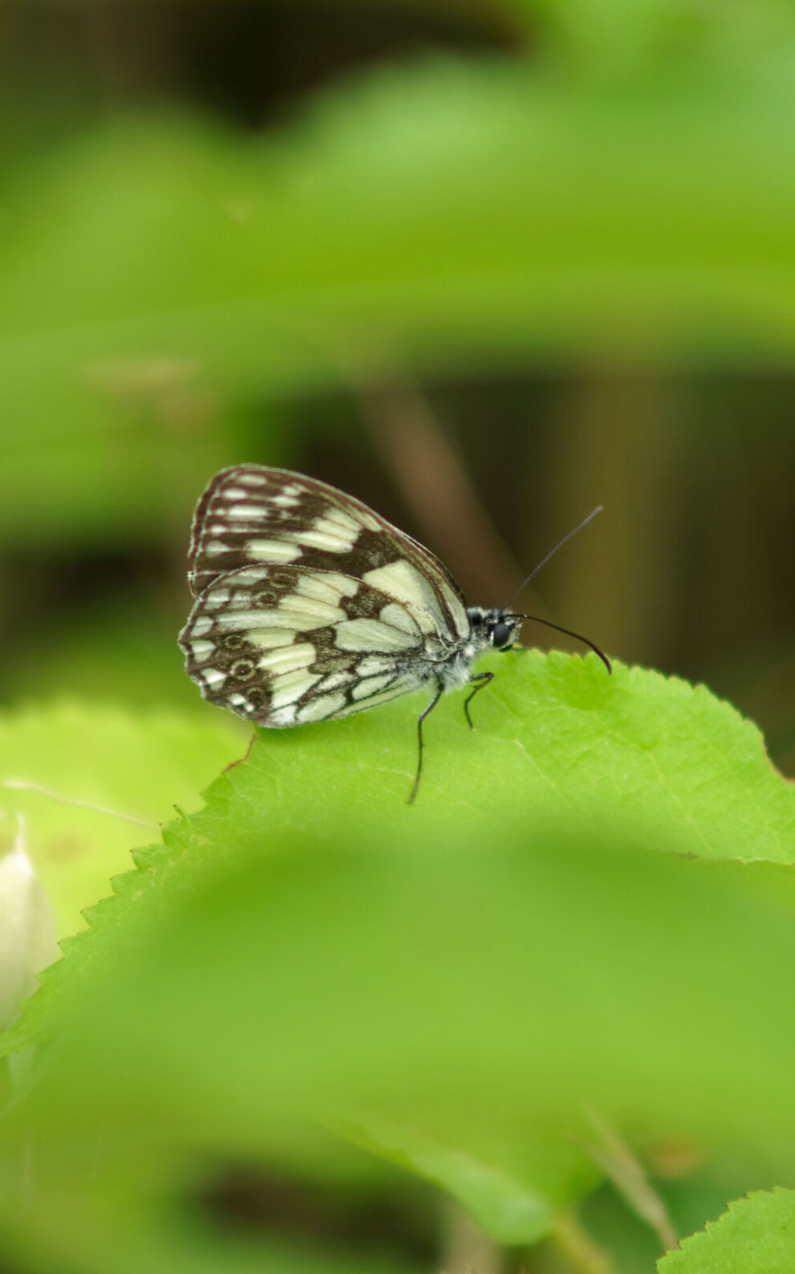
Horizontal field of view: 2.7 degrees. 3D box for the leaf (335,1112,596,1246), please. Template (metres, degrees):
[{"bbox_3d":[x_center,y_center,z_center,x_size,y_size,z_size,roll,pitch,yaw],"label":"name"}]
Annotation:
[{"bbox_3d":[0.006,0.046,1.425,0.020,0.008,0.014,-4,15,-17],"label":"leaf"}]

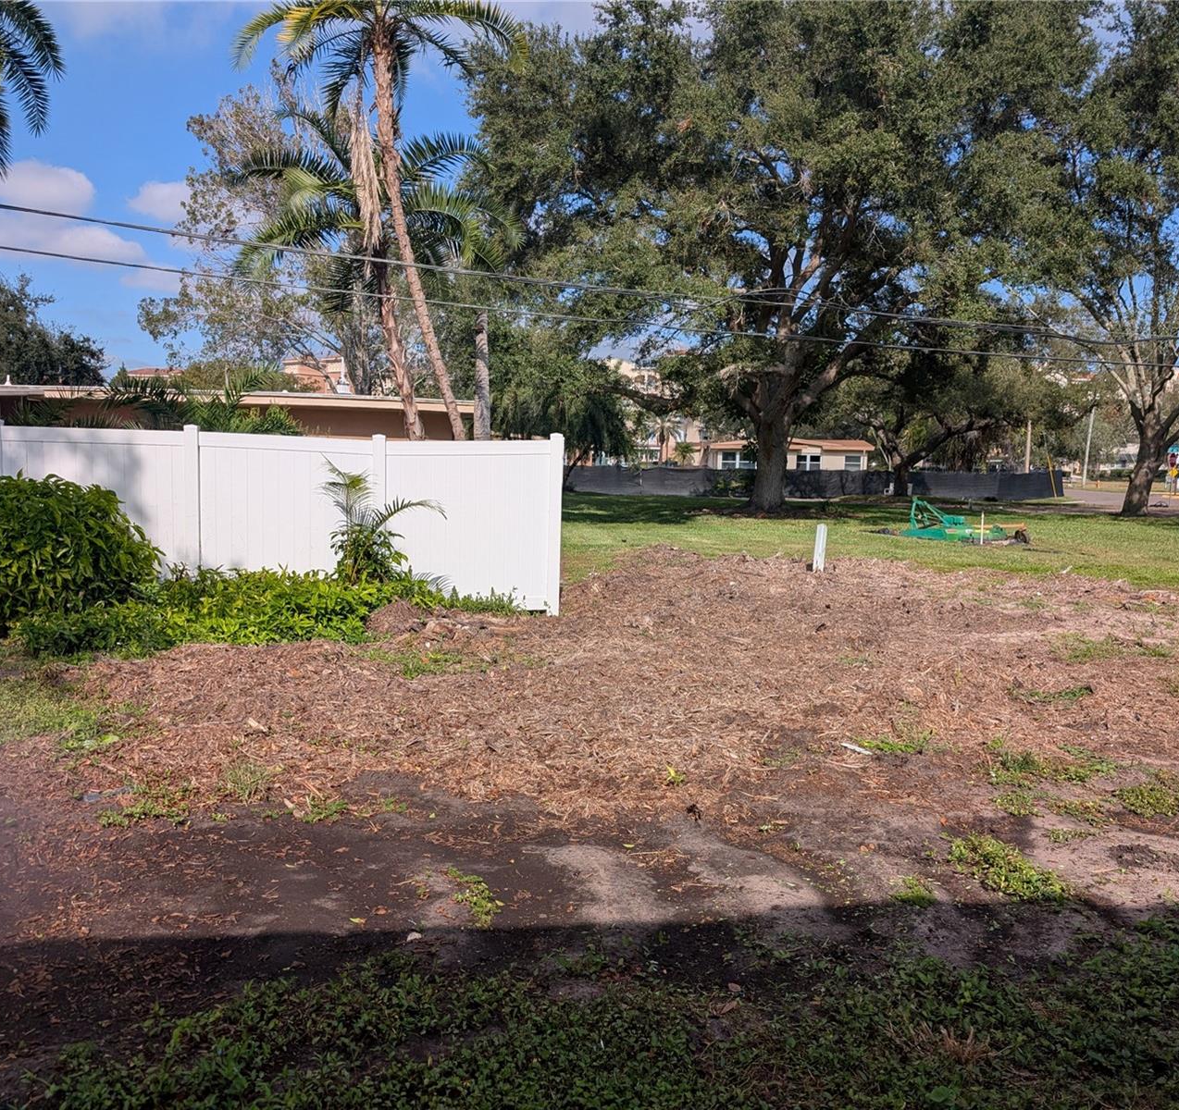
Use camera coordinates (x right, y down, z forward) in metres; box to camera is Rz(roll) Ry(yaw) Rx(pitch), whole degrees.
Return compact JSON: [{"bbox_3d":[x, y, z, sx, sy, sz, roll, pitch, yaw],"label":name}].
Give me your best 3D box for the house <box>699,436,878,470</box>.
[{"bbox_3d":[14.306,-6.663,75.000,11.900,3.700,9.000,1,5,3],"label":"house"}]

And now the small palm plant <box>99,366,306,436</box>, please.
[{"bbox_3d":[-4.620,-0.901,12.200,2.300,2.650,2.100,0,5,-11],"label":"small palm plant"}]

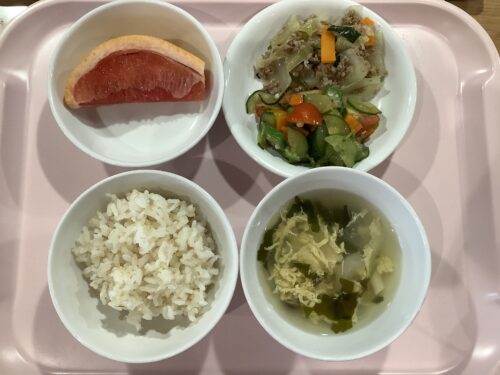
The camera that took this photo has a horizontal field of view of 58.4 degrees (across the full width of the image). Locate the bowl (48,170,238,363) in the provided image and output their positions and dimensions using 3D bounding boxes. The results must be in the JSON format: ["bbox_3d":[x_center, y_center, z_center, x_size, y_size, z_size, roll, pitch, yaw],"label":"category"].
[{"bbox_3d":[-0.069,0.052,0.316,0.122,0.059,0.122,0,83,-1],"label":"bowl"}]

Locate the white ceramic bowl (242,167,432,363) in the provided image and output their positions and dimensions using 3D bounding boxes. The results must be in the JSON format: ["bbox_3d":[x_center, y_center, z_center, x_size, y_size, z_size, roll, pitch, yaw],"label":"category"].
[{"bbox_3d":[0.054,0.051,0.319,0.122,0.059,0.122,0,83,-1],"label":"white ceramic bowl"}]

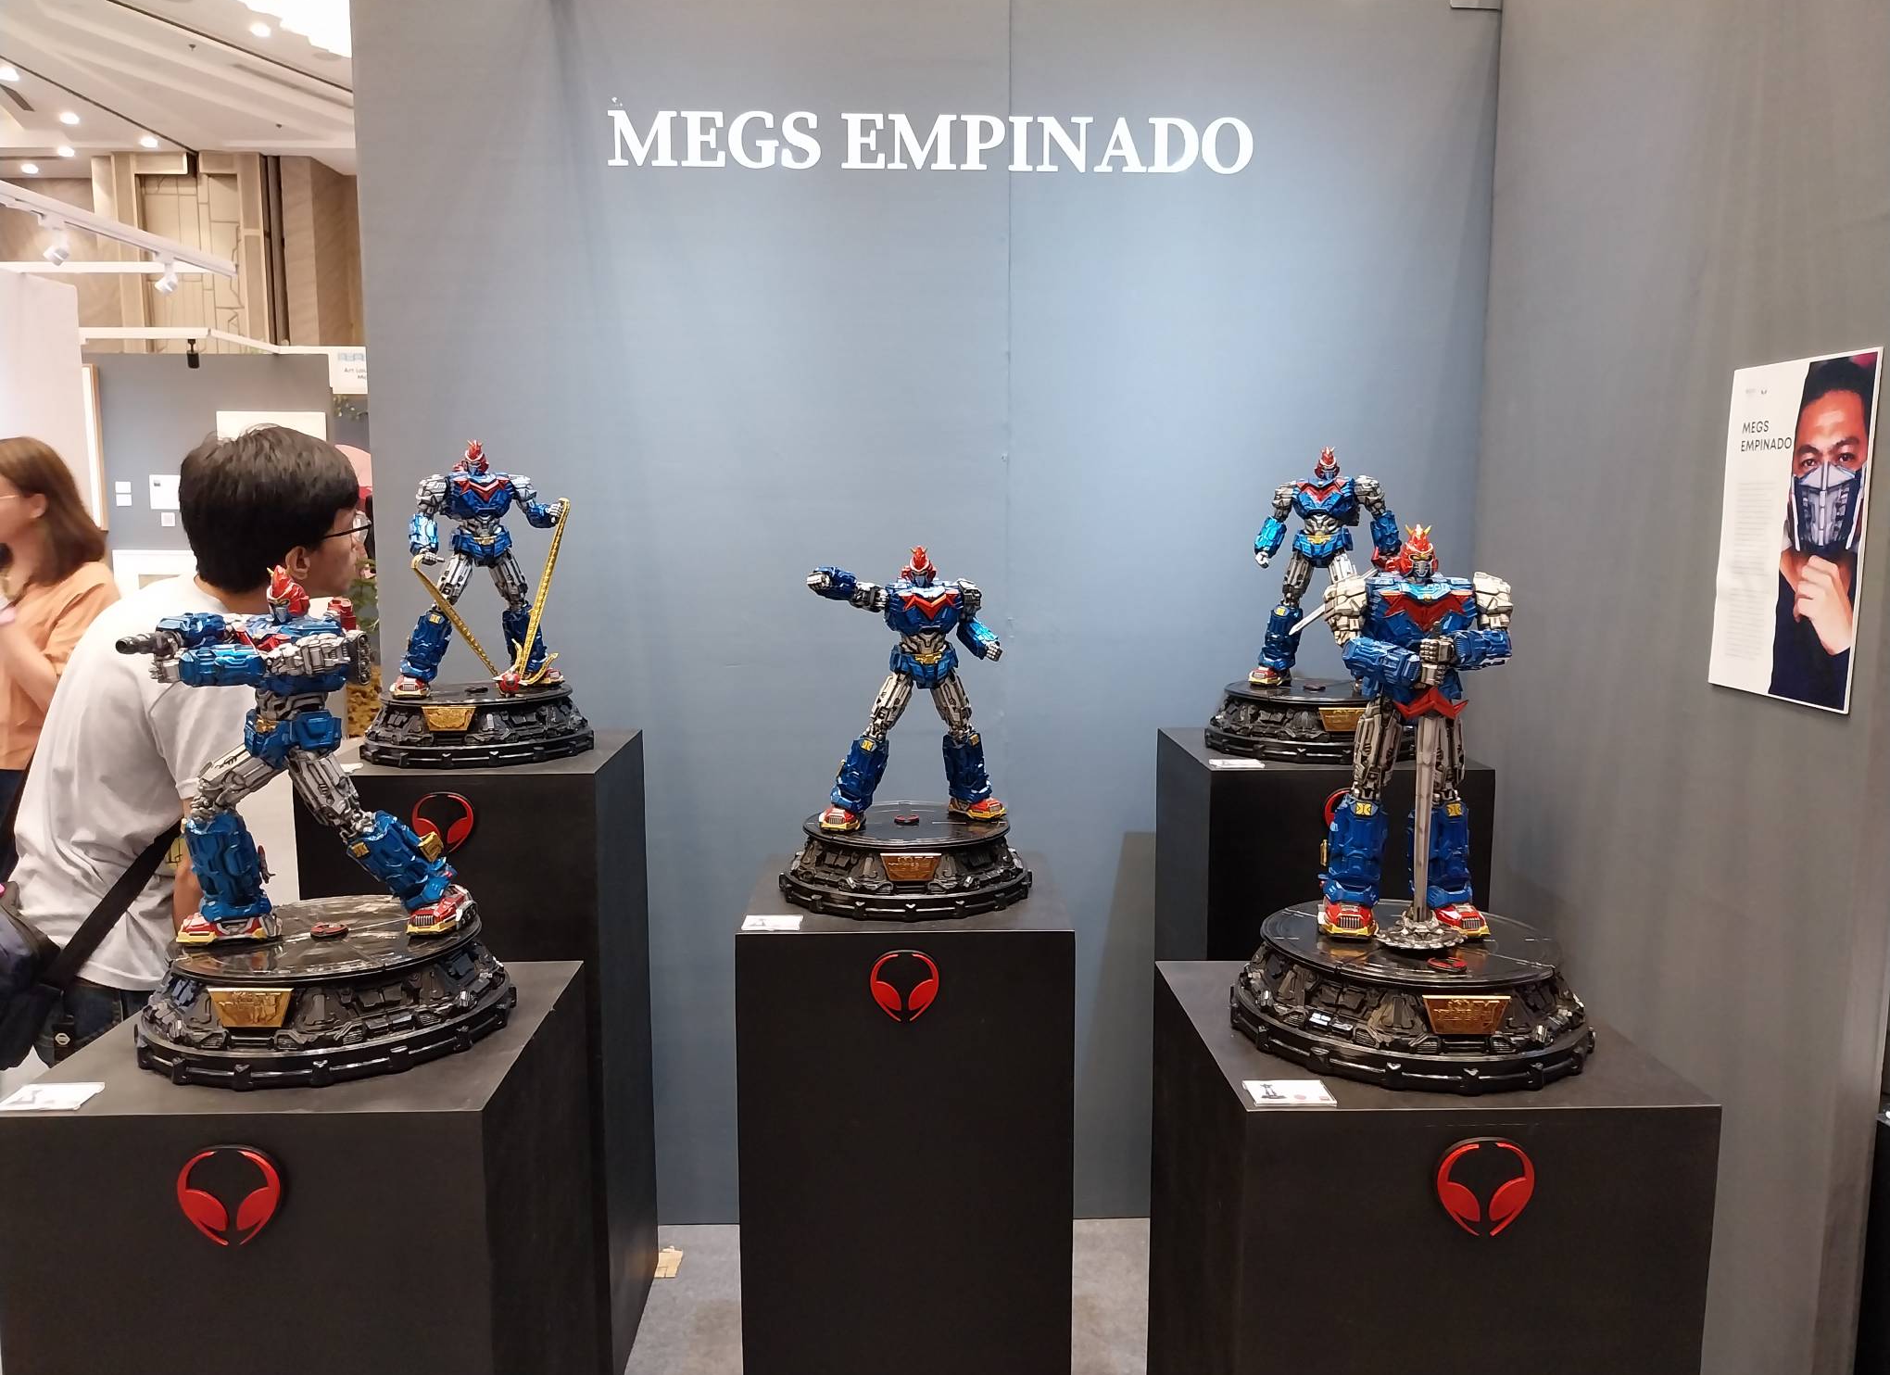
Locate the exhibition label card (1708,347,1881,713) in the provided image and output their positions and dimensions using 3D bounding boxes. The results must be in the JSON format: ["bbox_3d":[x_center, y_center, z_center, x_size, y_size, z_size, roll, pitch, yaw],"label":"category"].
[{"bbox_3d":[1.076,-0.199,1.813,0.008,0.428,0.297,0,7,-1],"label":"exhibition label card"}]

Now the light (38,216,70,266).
[{"bbox_3d":[-2.954,-1.481,4.707,0.090,0.160,0.080,0,7,0],"label":"light"}]

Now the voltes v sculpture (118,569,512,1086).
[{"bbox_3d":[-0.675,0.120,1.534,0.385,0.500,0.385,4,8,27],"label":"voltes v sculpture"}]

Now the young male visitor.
[{"bbox_3d":[-1.062,0.426,1.996,0.480,1.580,0.420,5,8,35],"label":"young male visitor"}]

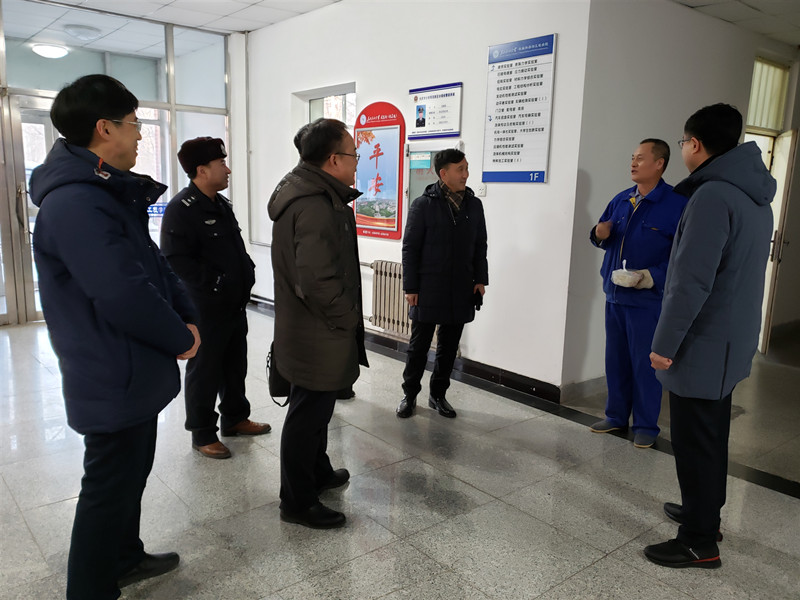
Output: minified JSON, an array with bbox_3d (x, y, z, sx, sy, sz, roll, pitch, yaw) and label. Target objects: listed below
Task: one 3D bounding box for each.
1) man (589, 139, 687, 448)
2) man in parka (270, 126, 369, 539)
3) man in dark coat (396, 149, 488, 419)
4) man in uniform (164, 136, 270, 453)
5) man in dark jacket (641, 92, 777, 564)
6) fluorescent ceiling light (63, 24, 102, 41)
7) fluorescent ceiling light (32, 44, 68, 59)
[{"bbox_3d":[1.432,-0.036,3.579,0.400,1.797,0.560,-6,12,-37],"label":"man"},{"bbox_3d":[-0.355,0.092,2.666,0.430,1.735,0.520,1,9,-6],"label":"man in parka"},{"bbox_3d":[0.256,-0.091,3.900,0.560,1.728,0.370,0,10,-11],"label":"man in dark coat"},{"bbox_3d":[-1.008,-0.018,3.316,0.400,1.700,0.530,5,10,21],"label":"man in uniform"},{"bbox_3d":[1.252,0.140,2.464,0.450,1.804,0.520,8,11,32],"label":"man in dark jacket"},{"bbox_3d":[-3.680,-3.090,6.980,0.400,0.100,0.400,-6,12,-40],"label":"fluorescent ceiling light"},{"bbox_3d":[-4.570,-3.240,7.870,0.410,0.110,0.410,-6,12,-40],"label":"fluorescent ceiling light"}]

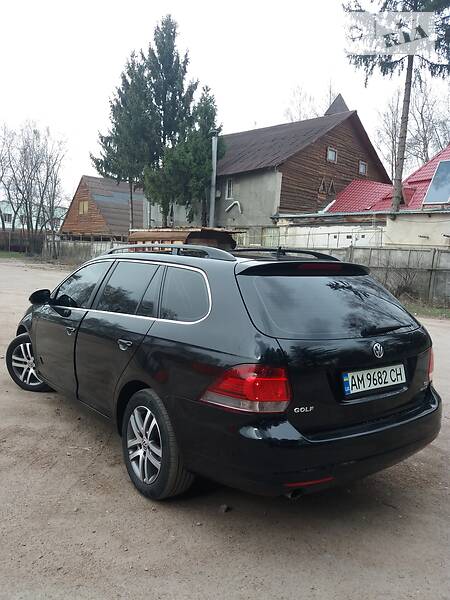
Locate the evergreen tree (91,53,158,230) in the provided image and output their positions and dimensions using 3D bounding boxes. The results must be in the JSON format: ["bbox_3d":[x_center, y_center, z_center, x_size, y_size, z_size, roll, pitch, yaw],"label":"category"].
[{"bbox_3d":[-5.593,-8.431,29.225,5.000,12.300,5.000,2,6,0],"label":"evergreen tree"}]

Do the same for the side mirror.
[{"bbox_3d":[-1.654,-0.028,4.339,0.190,0.145,0.110,-2,6,-36],"label":"side mirror"}]

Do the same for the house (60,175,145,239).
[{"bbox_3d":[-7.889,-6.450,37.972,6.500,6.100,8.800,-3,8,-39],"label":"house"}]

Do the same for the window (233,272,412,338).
[{"bbox_3d":[0.672,0.029,2.744,1.240,0.410,0.110,-2,-34,-36],"label":"window"}]

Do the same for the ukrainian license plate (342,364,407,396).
[{"bbox_3d":[0.805,0.419,2.583,0.520,0.112,0.015,-2,-9,-36],"label":"ukrainian license plate"}]

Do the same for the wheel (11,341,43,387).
[{"bbox_3d":[-1.985,0.643,5.070,0.455,0.455,0.170,3,5,15],"label":"wheel"}]

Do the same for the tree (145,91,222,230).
[{"bbox_3d":[-2.082,-6.868,27.384,4.600,9.900,4.600,2,6,0],"label":"tree"}]

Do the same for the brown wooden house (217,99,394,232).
[{"bbox_3d":[3.054,-8.060,36.322,10.800,10.500,14.500,-3,8,-38],"label":"brown wooden house"}]

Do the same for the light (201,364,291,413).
[{"bbox_3d":[0.097,0.418,2.361,0.330,0.220,0.360,-2,6,-36],"label":"light"}]

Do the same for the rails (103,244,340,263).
[{"bbox_3d":[-0.066,-0.352,3.729,1.140,0.100,1.800,-2,6,-36],"label":"rails"}]

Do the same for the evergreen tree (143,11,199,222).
[{"bbox_3d":[-3.164,-9.593,29.578,4.000,14.700,4.000,2,6,0],"label":"evergreen tree"}]

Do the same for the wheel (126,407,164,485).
[{"bbox_3d":[-0.432,0.877,2.971,0.170,0.455,0.455,-2,6,-36],"label":"wheel"}]

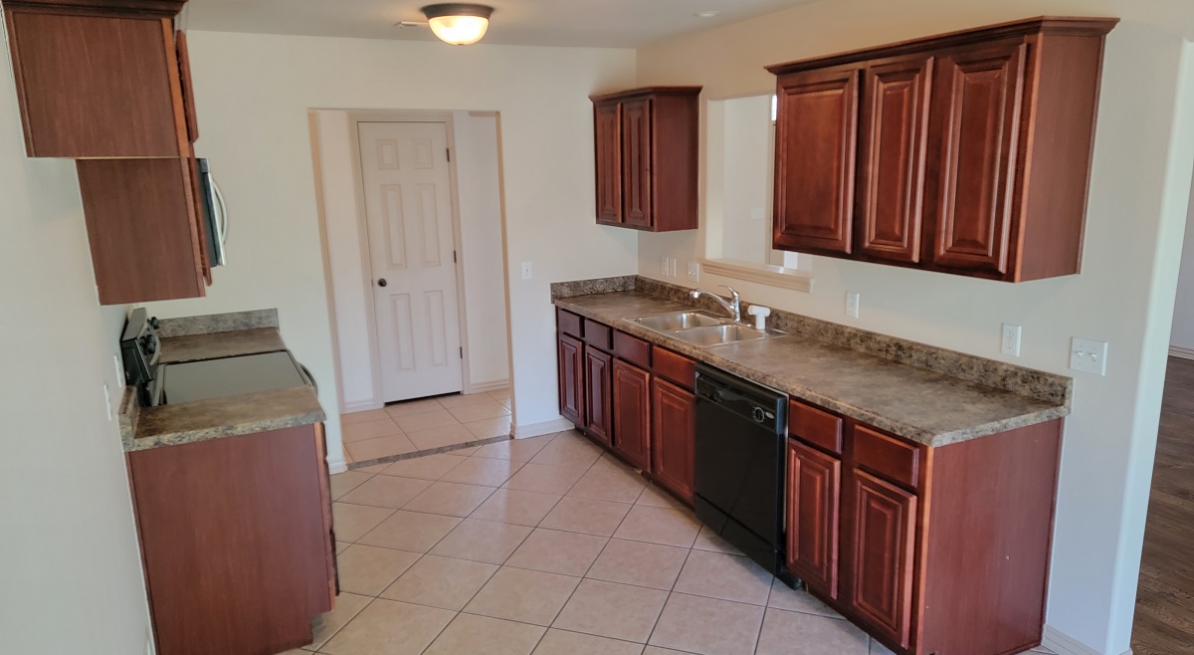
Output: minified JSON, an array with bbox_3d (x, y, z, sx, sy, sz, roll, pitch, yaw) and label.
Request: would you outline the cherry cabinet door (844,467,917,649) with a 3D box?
[{"bbox_3d":[0.982,0.785,2.868,0.020,0.540,0.274,-7,14,-26],"label":"cherry cabinet door"}]

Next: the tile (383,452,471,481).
[{"bbox_3d":[-1.042,0.835,4.994,0.394,0.010,0.394,3,13,19],"label":"tile"}]

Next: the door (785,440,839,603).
[{"bbox_3d":[0.825,0.721,3.177,0.020,0.540,0.272,-7,14,-26],"label":"door"}]

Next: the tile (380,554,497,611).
[{"bbox_3d":[-0.683,1.121,3.642,0.394,0.010,0.394,3,13,19],"label":"tile"}]

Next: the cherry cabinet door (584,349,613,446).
[{"bbox_3d":[0.012,0.395,4.769,0.020,0.540,0.310,-7,14,-26],"label":"cherry cabinet door"}]

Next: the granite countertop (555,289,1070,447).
[{"bbox_3d":[0.693,0.055,4.148,0.648,0.040,3.101,-7,14,-25],"label":"granite countertop"}]

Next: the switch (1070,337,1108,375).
[{"bbox_3d":[1.624,0.096,2.744,0.015,0.114,0.118,-7,14,-25],"label":"switch"}]

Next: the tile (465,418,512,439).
[{"bbox_3d":[-0.679,0.681,5.648,0.390,0.010,0.380,-7,14,-25],"label":"tile"}]

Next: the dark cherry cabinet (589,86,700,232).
[{"bbox_3d":[0.277,-1.016,5.035,0.343,0.802,0.798,-7,14,-25],"label":"dark cherry cabinet"}]

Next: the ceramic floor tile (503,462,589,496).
[{"bbox_3d":[-0.296,0.871,4.736,0.394,0.010,0.394,3,13,19],"label":"ceramic floor tile"}]

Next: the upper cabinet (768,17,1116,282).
[{"bbox_3d":[1.163,-0.645,3.116,0.360,0.790,1.310,-7,14,-25],"label":"upper cabinet"}]

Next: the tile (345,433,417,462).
[{"bbox_3d":[-1.391,0.779,5.318,0.388,0.010,0.380,-7,14,-25],"label":"tile"}]

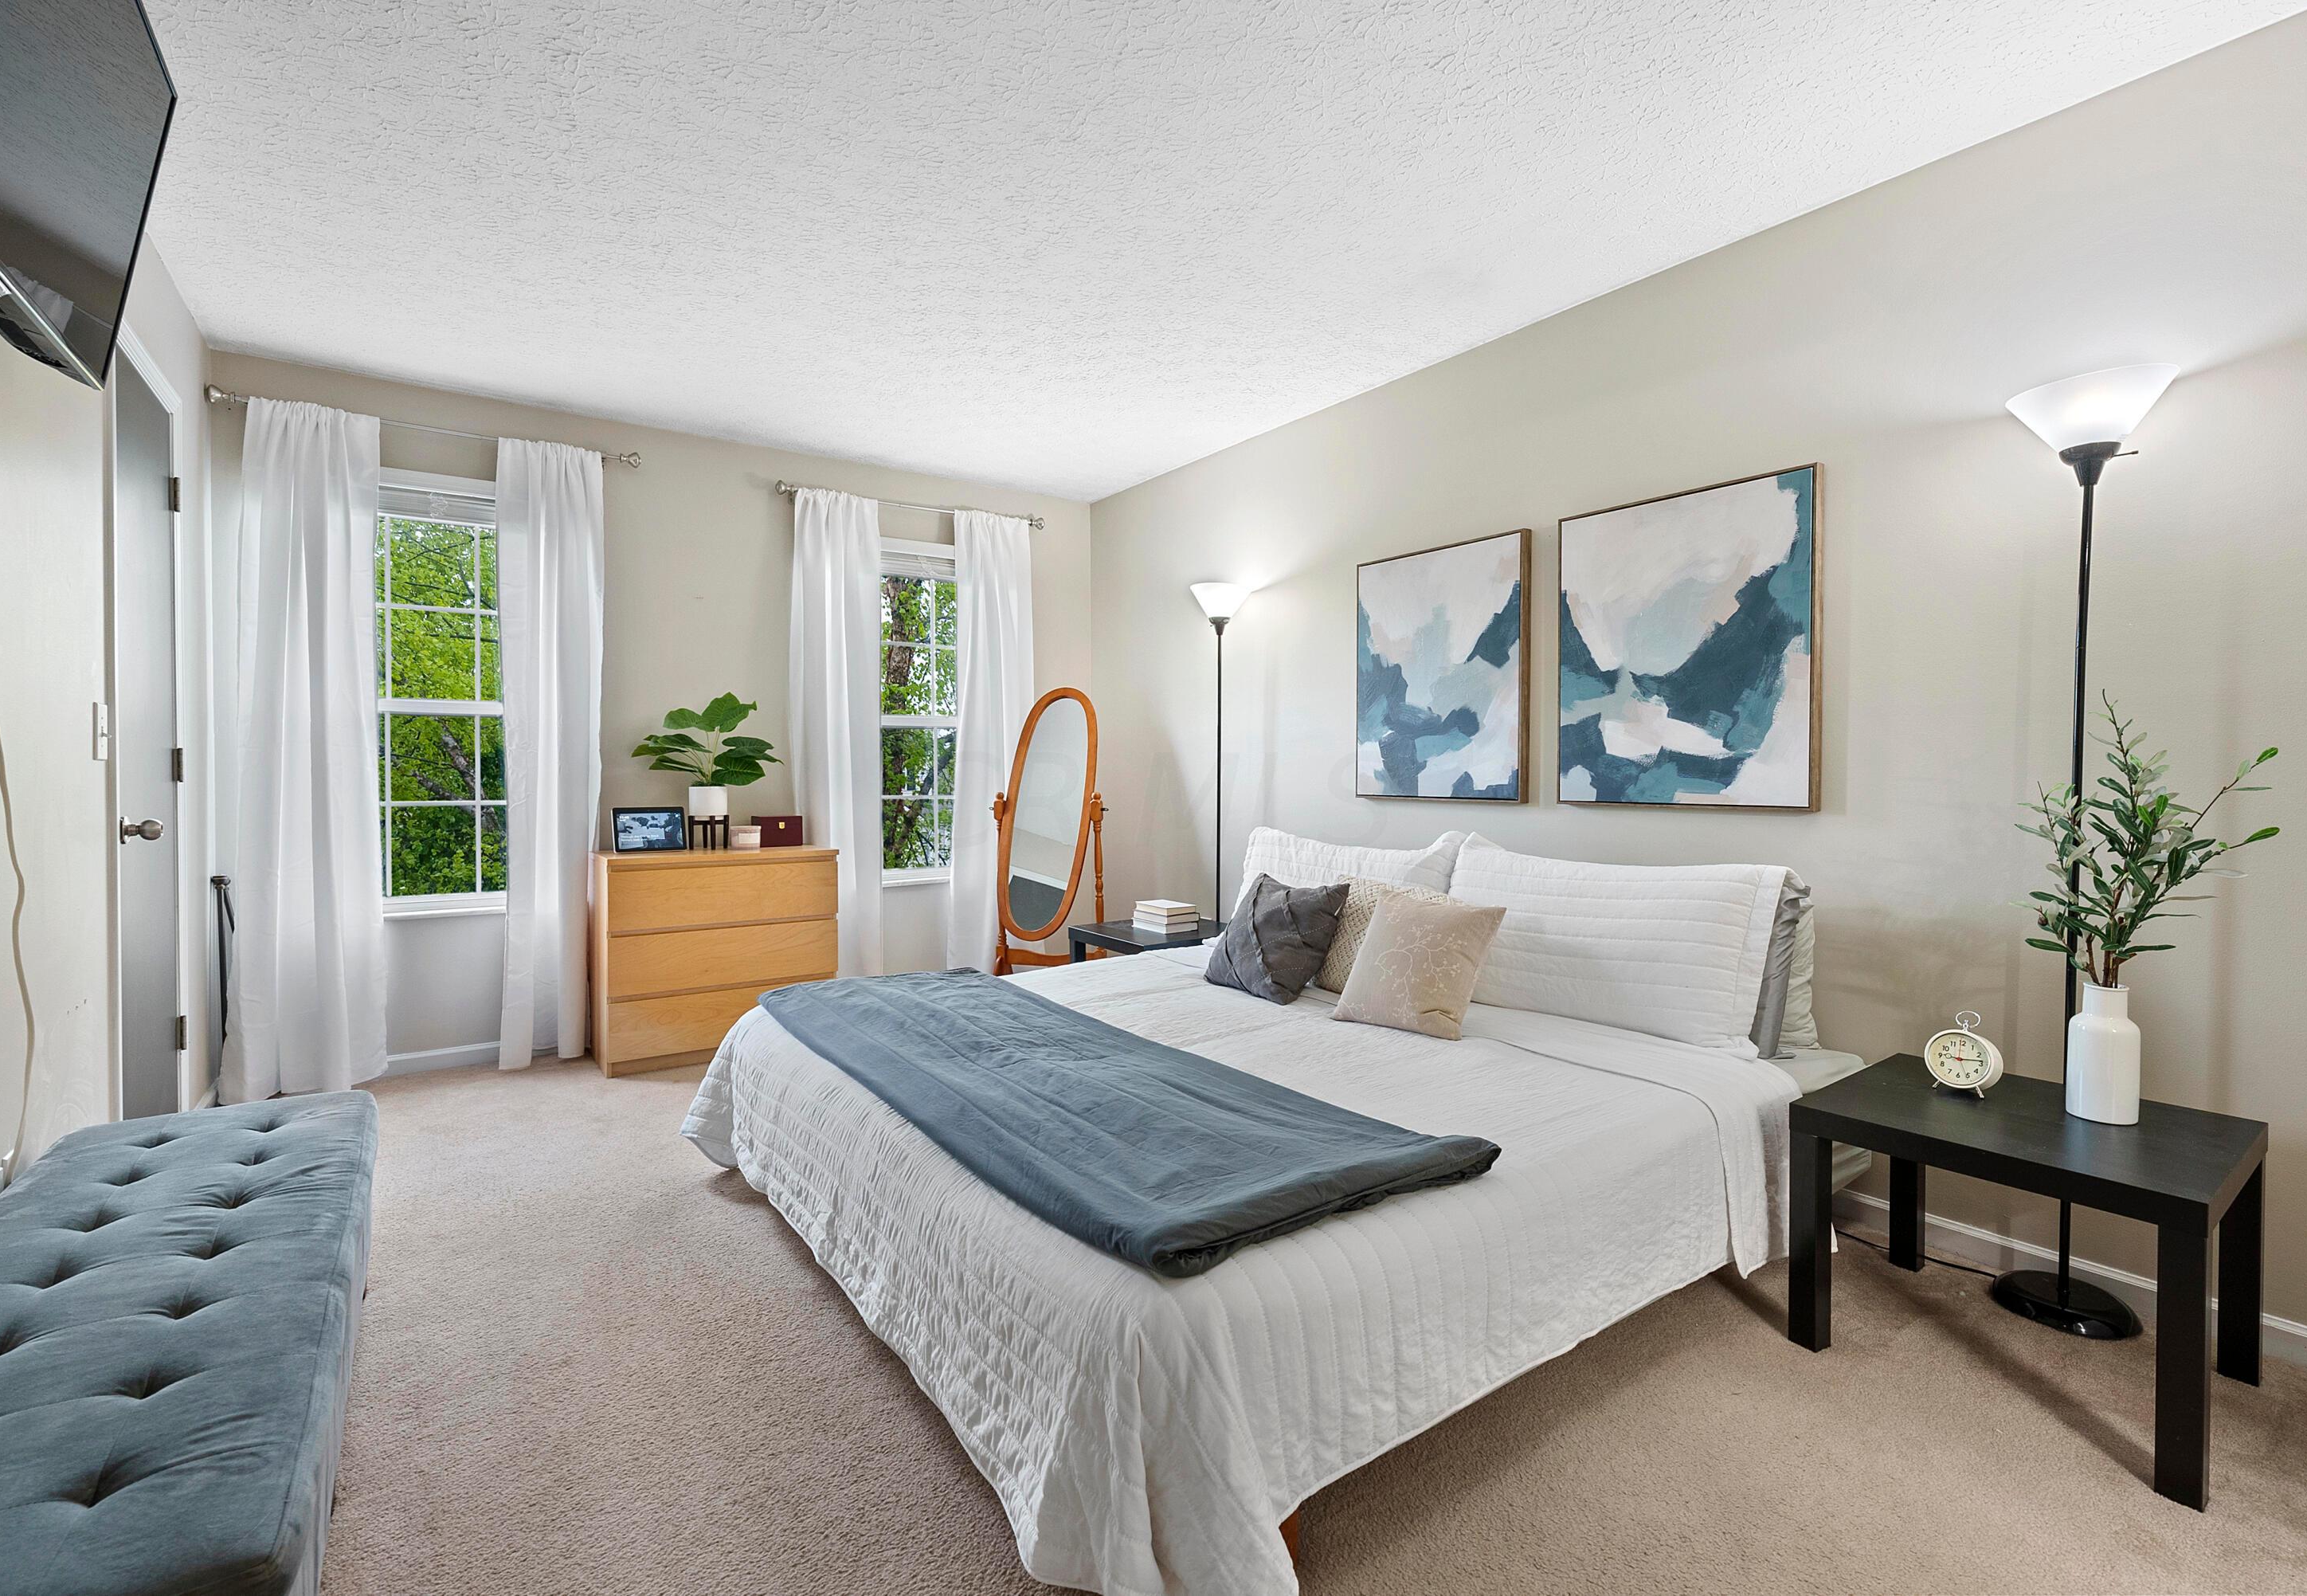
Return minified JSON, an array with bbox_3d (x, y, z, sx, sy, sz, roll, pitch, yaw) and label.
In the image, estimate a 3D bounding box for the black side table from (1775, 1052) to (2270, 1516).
[{"bbox_3d":[1.599,0.811,1.839,0.550,0.453,0.550,-1,2,-35],"label":"black side table"}]

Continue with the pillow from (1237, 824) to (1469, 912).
[{"bbox_3d":[0.564,0.301,3.291,0.180,0.470,0.940,29,-15,-33],"label":"pillow"}]

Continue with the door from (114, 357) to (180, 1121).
[{"bbox_3d":[-2.475,-0.006,2.424,0.043,2.030,0.670,-1,2,-35],"label":"door"}]

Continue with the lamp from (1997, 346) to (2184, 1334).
[{"bbox_3d":[1.841,0.114,1.985,0.260,1.830,0.260,-2,2,-36],"label":"lamp"}]

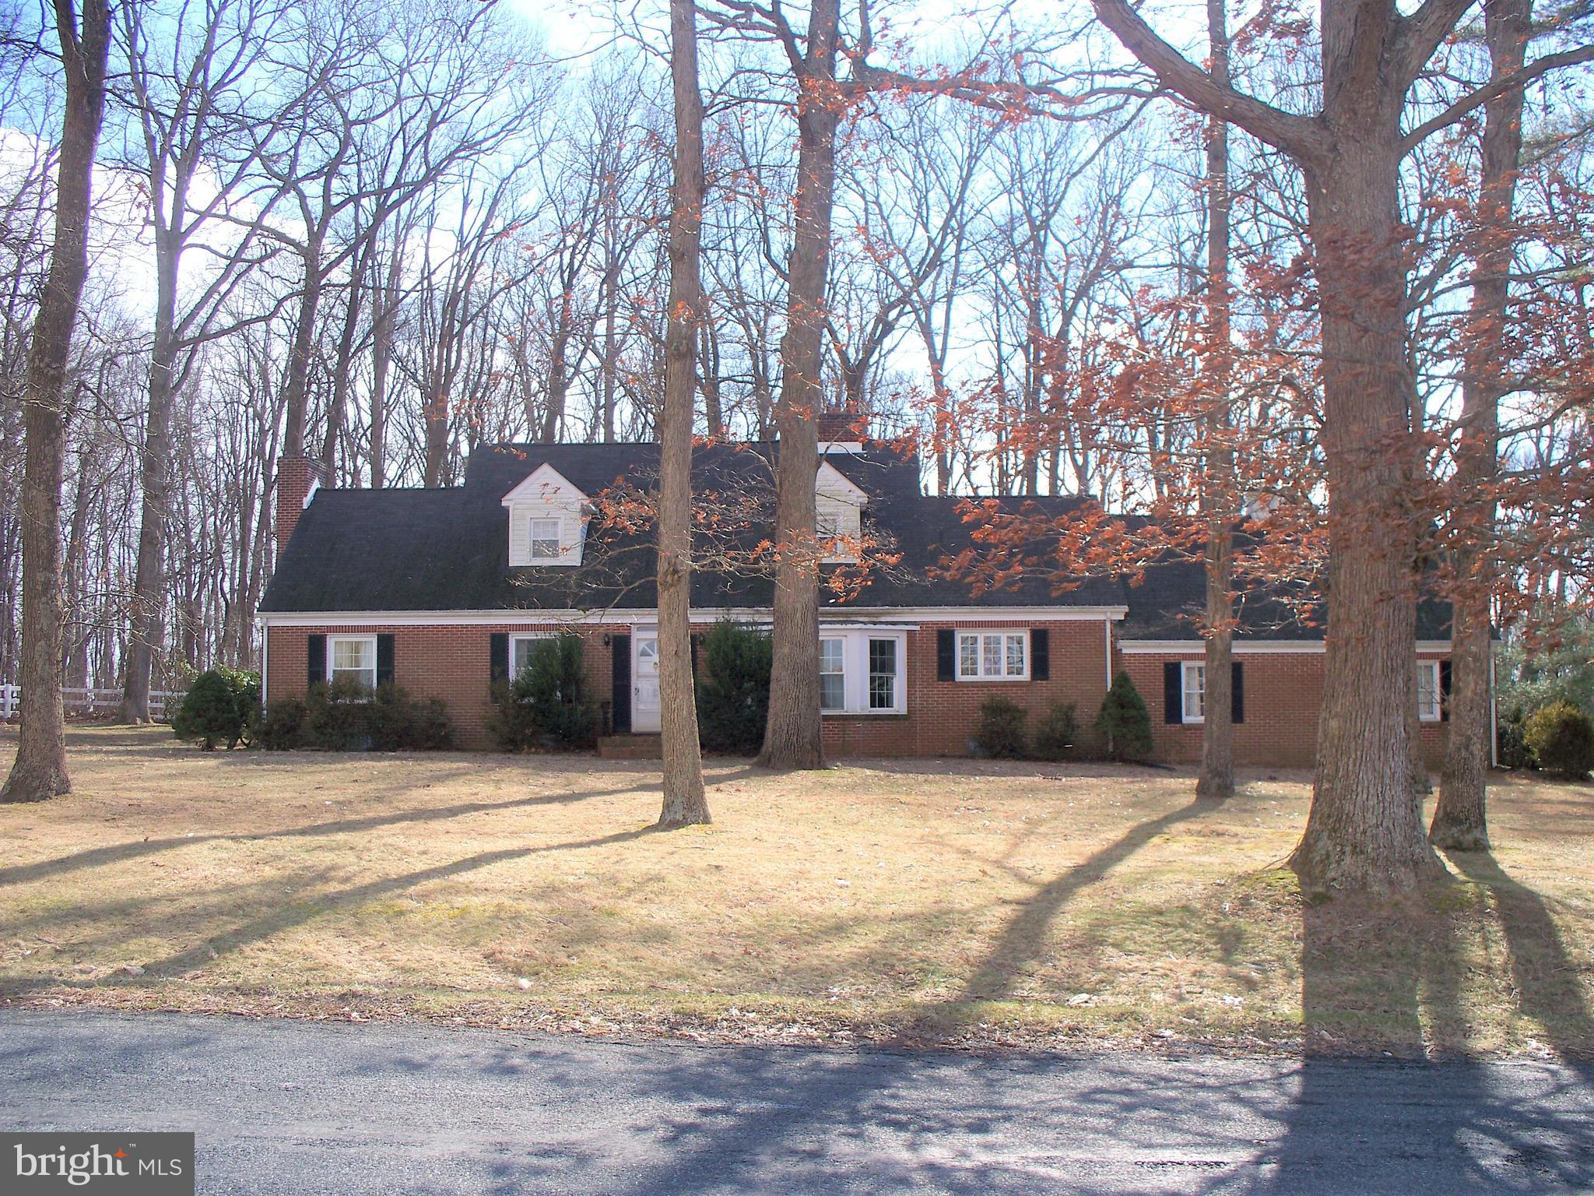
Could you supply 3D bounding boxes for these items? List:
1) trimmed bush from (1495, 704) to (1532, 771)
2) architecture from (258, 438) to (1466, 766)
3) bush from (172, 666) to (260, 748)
[{"bbox_3d":[15.574,3.034,35.900,1.050,1.420,1.050,0,-2,2],"label":"trimmed bush"},{"bbox_3d":[1.652,-0.110,40.437,26.800,7.850,10.500,0,-2,2],"label":"architecture"},{"bbox_3d":[-12.770,2.434,36.400,1.920,1.800,1.800,0,-2,2],"label":"bush"}]

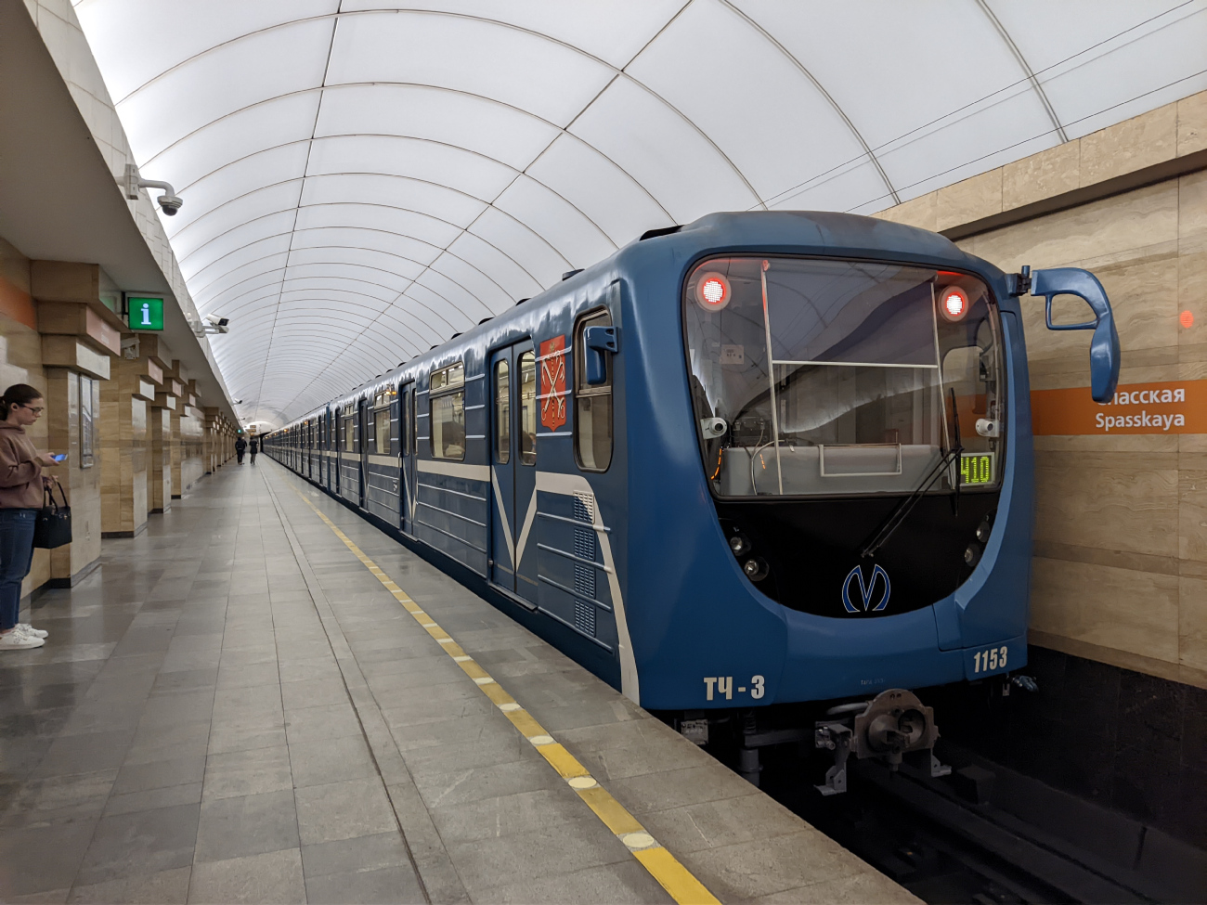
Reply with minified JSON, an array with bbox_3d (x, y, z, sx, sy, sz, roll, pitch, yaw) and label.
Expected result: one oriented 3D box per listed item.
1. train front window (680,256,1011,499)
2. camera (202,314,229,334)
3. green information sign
[{"bbox_3d":[1.452,-0.422,4.855,2.140,1.320,0.240,-1,1,-22],"label":"train front window"},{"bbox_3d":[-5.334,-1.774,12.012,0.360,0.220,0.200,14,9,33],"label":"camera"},{"bbox_3d":[-4.790,-1.449,9.139,0.335,0.345,0.090,-1,1,-22],"label":"green information sign"}]

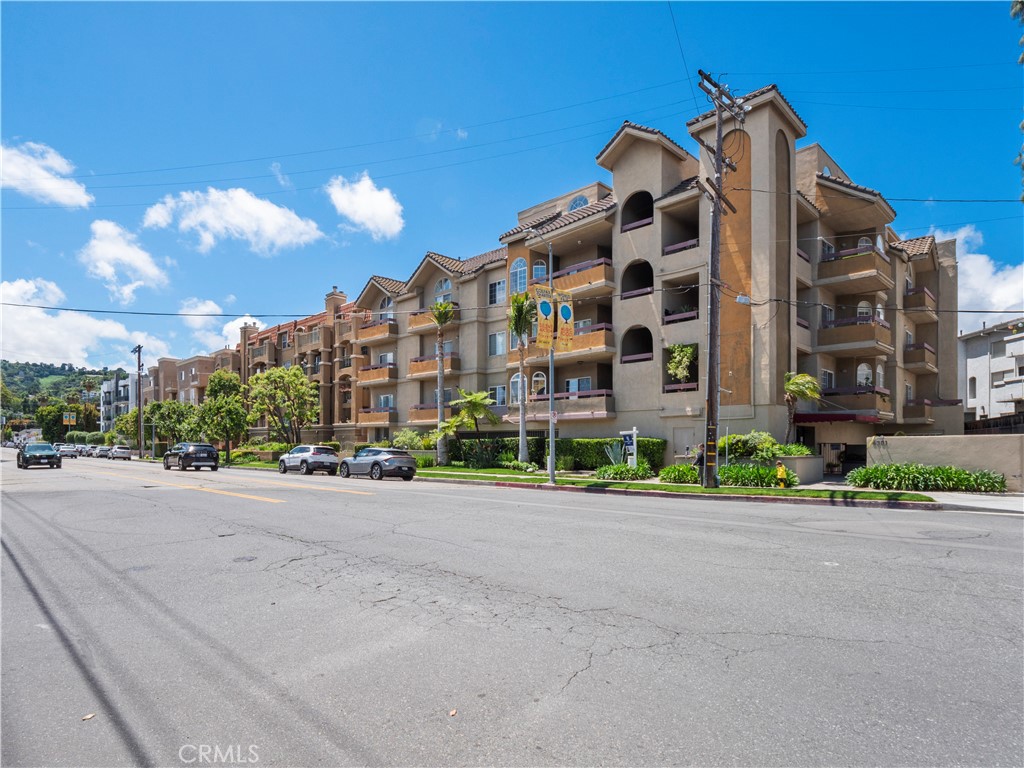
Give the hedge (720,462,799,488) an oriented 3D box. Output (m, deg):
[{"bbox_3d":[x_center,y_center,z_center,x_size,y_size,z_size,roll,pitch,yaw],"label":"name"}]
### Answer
[{"bbox_3d":[8.606,3.167,18.516,2.450,0.780,1.150,-5,-8,44],"label":"hedge"}]

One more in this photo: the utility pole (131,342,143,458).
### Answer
[{"bbox_3d":[-44.890,2.103,64.000,2.400,13.600,0.500,-5,-7,40],"label":"utility pole"}]

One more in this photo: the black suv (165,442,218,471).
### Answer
[{"bbox_3d":[-19.584,4.427,32.681,4.670,1.670,1.890,-5,-8,44],"label":"black suv"}]

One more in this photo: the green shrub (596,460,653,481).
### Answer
[{"bbox_3d":[4.680,3.649,22.250,2.300,0.740,1.250,-5,-8,44],"label":"green shrub"}]

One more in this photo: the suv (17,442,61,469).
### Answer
[{"bbox_3d":[-31.800,4.800,35.870,4.700,1.670,1.910,-5,-8,44],"label":"suv"}]

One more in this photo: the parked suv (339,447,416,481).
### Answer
[{"bbox_3d":[-6.580,3.870,26.100,4.680,1.550,1.880,-5,-8,44],"label":"parked suv"}]

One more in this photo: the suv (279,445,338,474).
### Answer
[{"bbox_3d":[-11.920,4.430,31.200,4.620,1.690,1.860,-5,-8,44],"label":"suv"}]

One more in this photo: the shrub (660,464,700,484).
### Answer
[{"bbox_3d":[6.523,3.452,20.494,1.500,0.730,1.150,-5,-8,44],"label":"shrub"}]

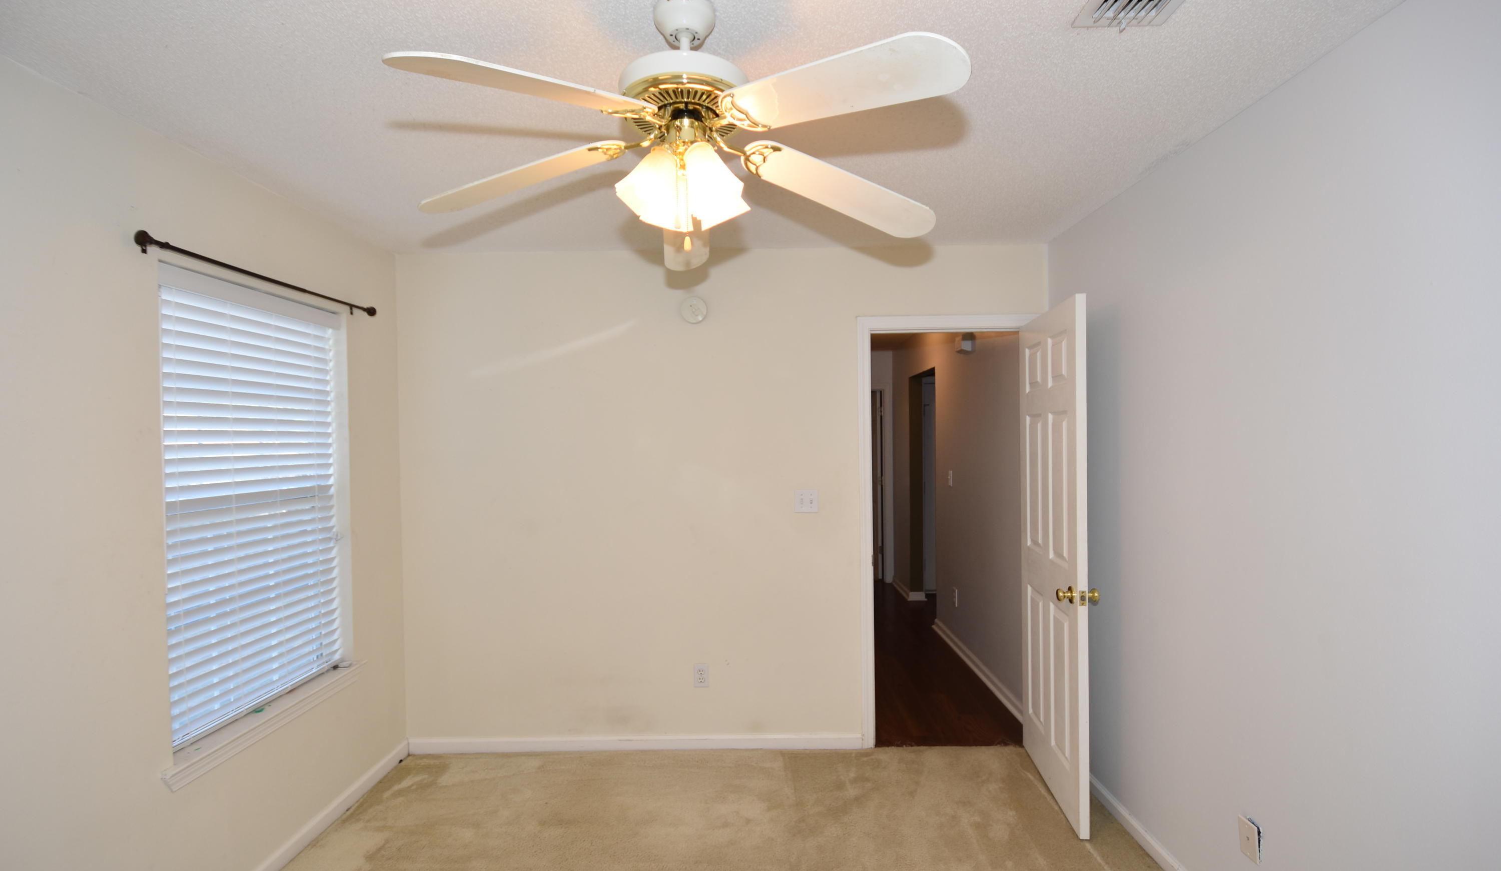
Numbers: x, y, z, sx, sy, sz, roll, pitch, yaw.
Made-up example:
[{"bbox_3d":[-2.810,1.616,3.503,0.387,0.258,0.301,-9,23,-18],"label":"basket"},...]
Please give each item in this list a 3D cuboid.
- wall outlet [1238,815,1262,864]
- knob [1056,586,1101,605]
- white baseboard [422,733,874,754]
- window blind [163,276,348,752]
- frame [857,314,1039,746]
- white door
[{"bbox_3d":[1.464,1.189,1.836,0.012,0.112,0.072,-1,1,1],"label":"wall outlet"},{"bbox_3d":[1.258,0.617,2.412,0.154,0.065,0.065,-1,1,7],"label":"knob"},{"bbox_3d":[-0.575,1.523,3.088,2.254,0.079,0.014,-1,1,0],"label":"white baseboard"},{"bbox_3d":[-1.787,0.236,2.285,0.061,1.492,0.812,-1,1,1],"label":"window blind"},{"bbox_3d":[0.986,0.477,3.117,0.895,2.125,0.122,-1,1,0],"label":"frame"},{"bbox_3d":[1.294,0.494,2.703,0.039,2.052,0.726,-1,1,7],"label":"white door"}]

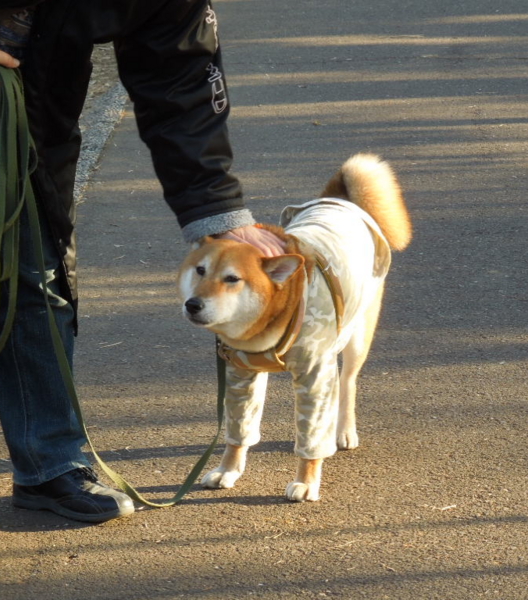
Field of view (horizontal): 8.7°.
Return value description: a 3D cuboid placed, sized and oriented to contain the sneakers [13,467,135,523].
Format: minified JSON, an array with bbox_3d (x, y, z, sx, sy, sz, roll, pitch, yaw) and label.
[{"bbox_3d":[-0.362,0.352,6.647,0.272,0.110,0.100,5,11,31],"label":"sneakers"}]

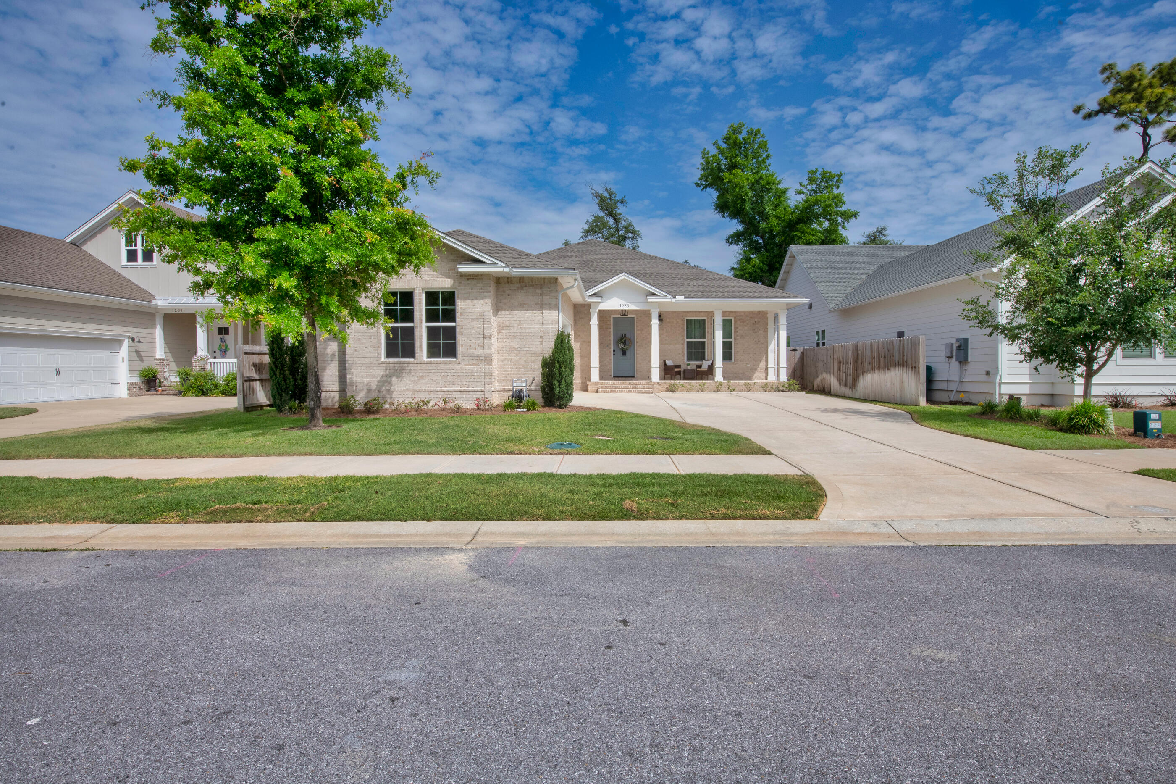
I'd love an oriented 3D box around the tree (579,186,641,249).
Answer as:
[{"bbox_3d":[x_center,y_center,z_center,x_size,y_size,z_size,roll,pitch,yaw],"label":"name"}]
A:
[{"bbox_3d":[2.400,-11.300,60.000,7.800,19.300,7.500,0,2,3],"label":"tree"}]

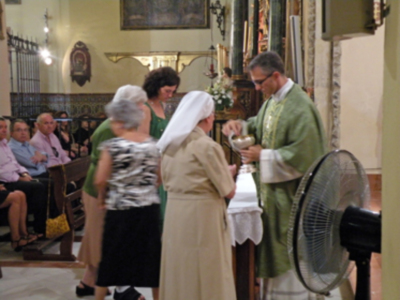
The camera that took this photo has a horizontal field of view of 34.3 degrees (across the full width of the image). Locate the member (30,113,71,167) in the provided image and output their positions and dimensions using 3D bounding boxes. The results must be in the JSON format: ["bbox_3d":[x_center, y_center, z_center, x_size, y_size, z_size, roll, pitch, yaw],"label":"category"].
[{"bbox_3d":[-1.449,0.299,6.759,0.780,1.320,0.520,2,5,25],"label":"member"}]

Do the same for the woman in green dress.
[{"bbox_3d":[-0.319,0.234,5.037,0.320,1.720,0.440,3,5,32],"label":"woman in green dress"}]

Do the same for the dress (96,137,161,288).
[{"bbox_3d":[-0.486,0.415,4.400,0.430,1.000,0.300,-2,5,-20],"label":"dress"}]

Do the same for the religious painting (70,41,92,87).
[{"bbox_3d":[-1.994,-1.444,10.800,0.340,0.760,0.070,0,5,8],"label":"religious painting"}]

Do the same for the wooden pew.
[{"bbox_3d":[-1.240,0.502,7.069,0.511,0.864,2.200,0,5,8],"label":"wooden pew"}]

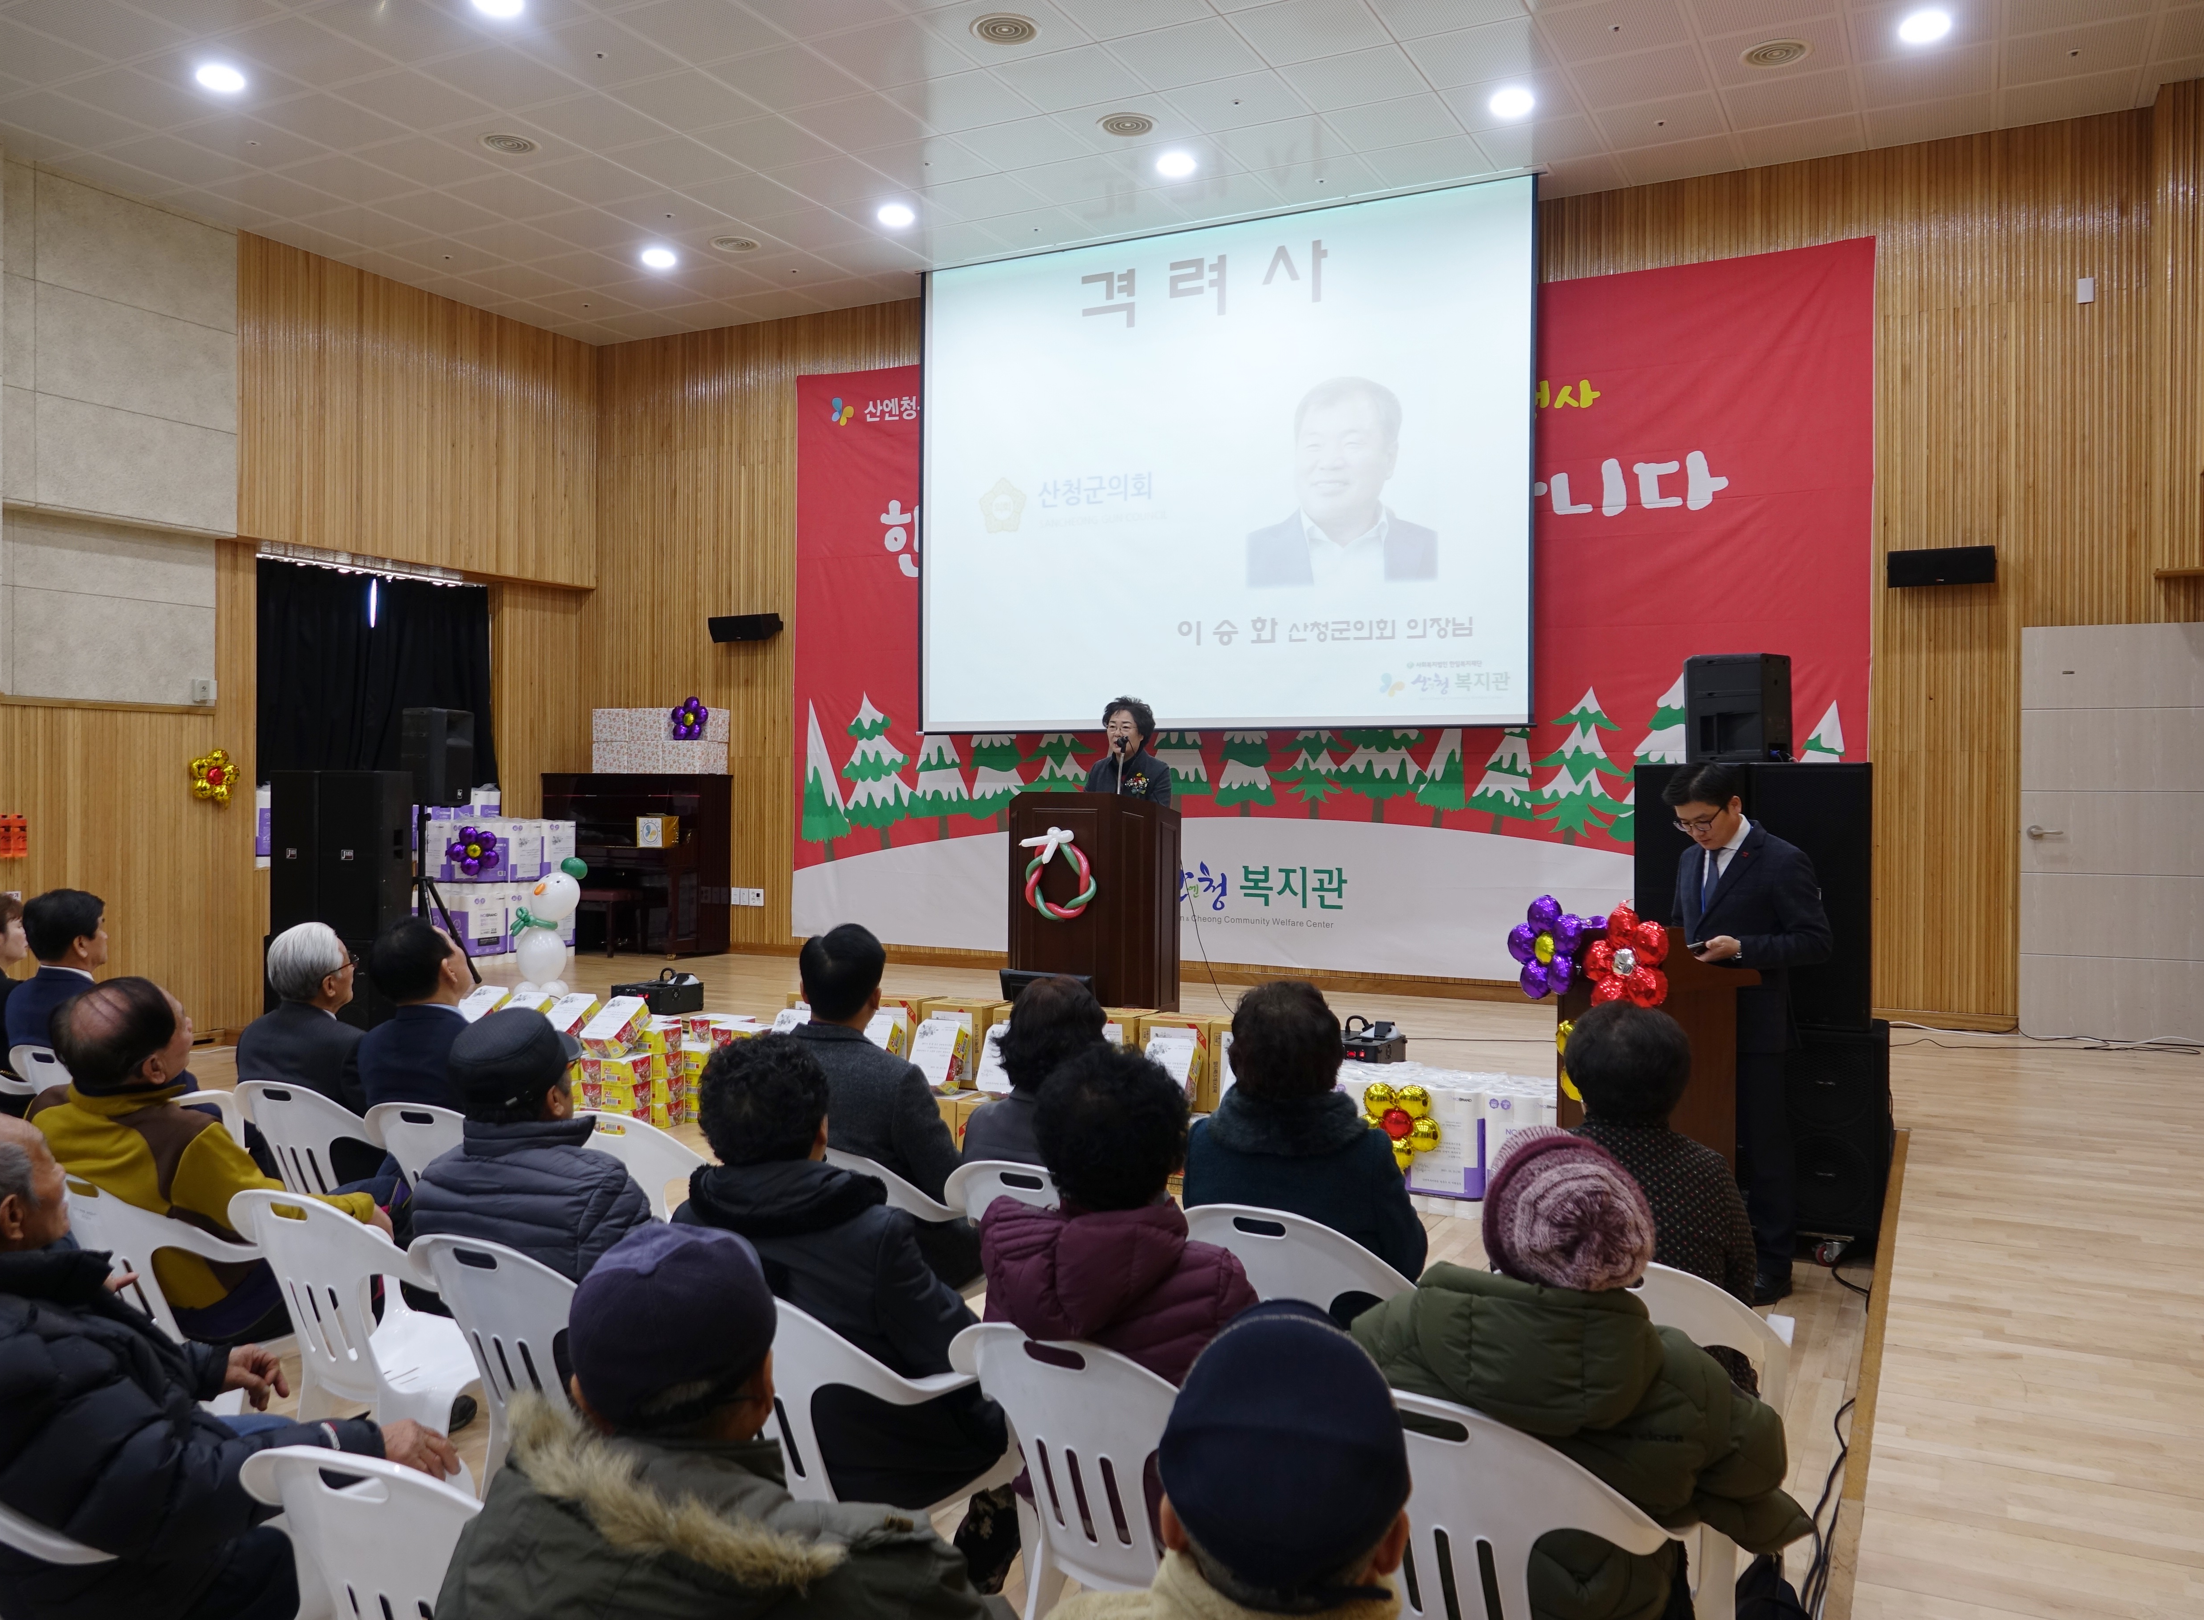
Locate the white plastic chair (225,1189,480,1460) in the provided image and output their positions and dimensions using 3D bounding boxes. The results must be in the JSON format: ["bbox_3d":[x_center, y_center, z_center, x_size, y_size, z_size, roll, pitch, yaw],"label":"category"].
[{"bbox_3d":[-1.506,1.163,3.497,0.560,0.810,0.570,1,1,24],"label":"white plastic chair"}]

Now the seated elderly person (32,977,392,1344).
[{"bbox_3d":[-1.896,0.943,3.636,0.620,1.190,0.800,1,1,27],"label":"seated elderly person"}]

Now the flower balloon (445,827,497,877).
[{"bbox_3d":[-4.280,0.284,11.000,0.140,0.360,0.370,1,1,43],"label":"flower balloon"}]

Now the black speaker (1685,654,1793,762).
[{"bbox_3d":[2.729,-0.350,6.950,0.380,0.640,0.400,1,1,43],"label":"black speaker"}]

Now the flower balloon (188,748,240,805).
[{"bbox_3d":[-5.318,-0.193,9.697,0.110,0.340,0.310,1,1,28],"label":"flower balloon"}]

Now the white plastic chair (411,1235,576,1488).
[{"bbox_3d":[-0.975,1.139,3.058,0.560,0.810,0.560,1,1,28],"label":"white plastic chair"}]

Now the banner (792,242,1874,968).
[{"bbox_3d":[0.882,-1.051,10.019,7.000,4.000,0.050,1,1,28],"label":"banner"}]

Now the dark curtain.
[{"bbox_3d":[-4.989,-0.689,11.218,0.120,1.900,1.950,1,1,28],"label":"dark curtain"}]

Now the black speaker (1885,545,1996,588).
[{"bbox_3d":[4.220,-1.227,8.154,0.475,0.170,0.180,1,19,28],"label":"black speaker"}]

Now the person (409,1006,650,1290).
[{"bbox_3d":[-0.931,0.956,3.269,0.500,1.170,0.760,1,1,31],"label":"person"}]

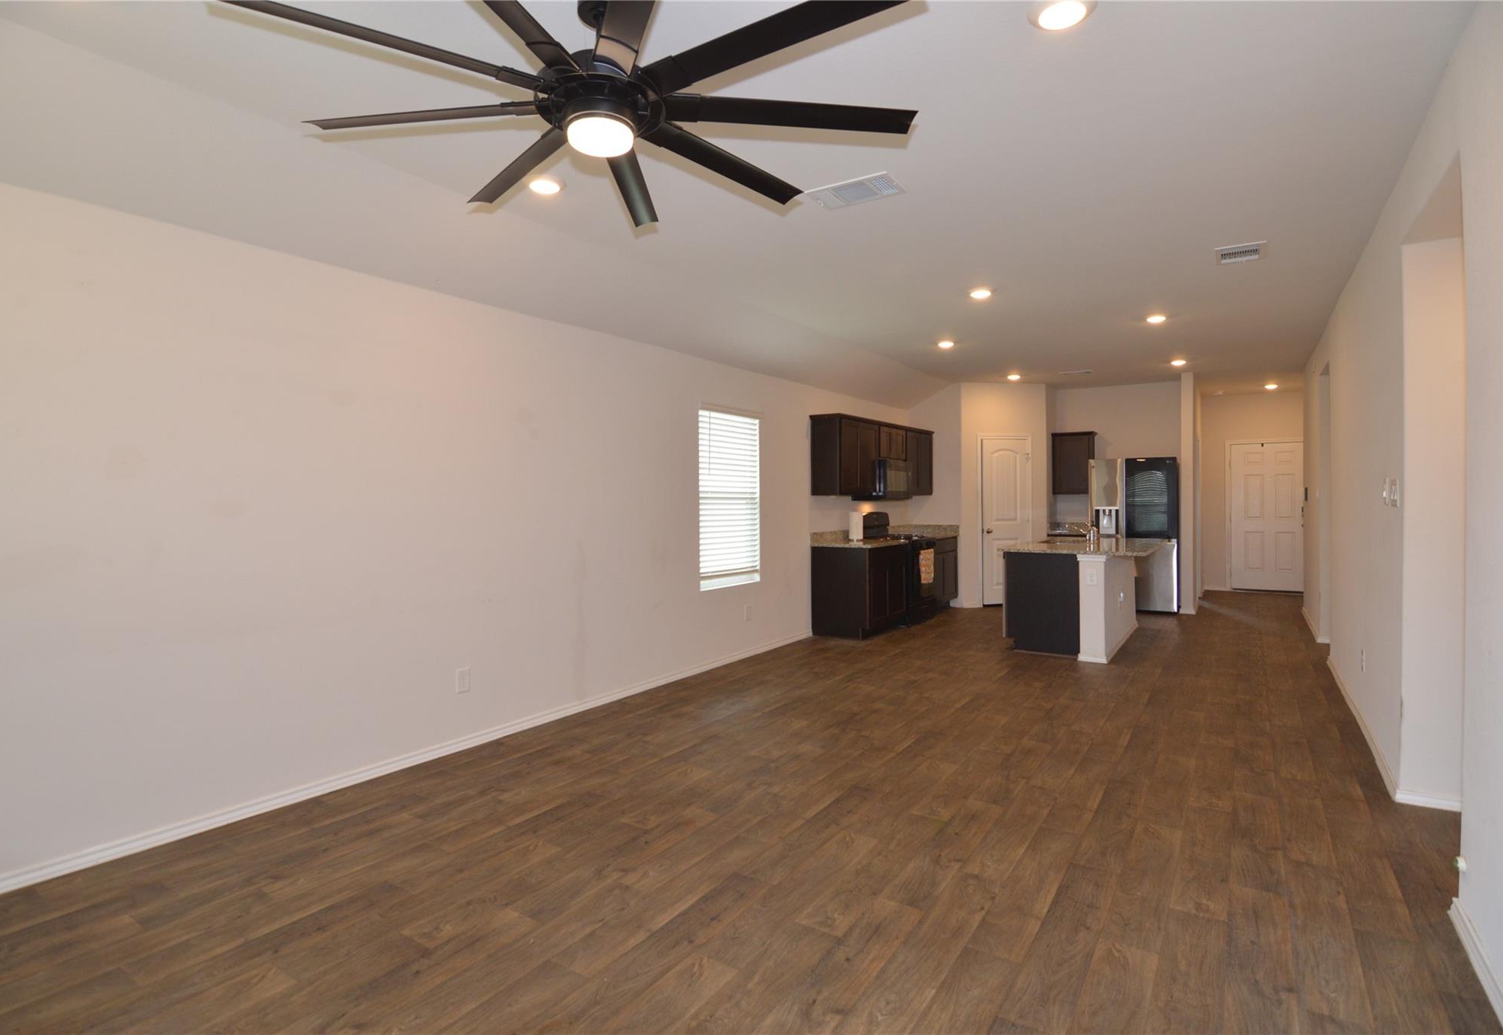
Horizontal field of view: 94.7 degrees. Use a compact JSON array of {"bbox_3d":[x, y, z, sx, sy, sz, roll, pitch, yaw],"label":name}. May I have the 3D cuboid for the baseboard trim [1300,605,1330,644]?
[{"bbox_3d":[5.684,1.053,7.043,0.020,0.085,2.100,0,2,36],"label":"baseboard trim"}]

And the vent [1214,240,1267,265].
[{"bbox_3d":[2.789,-1.501,3.945,0.245,0.020,0.320,0,1,32],"label":"vent"}]

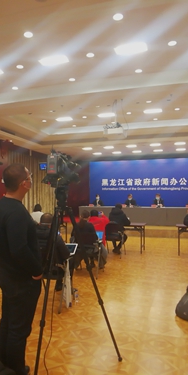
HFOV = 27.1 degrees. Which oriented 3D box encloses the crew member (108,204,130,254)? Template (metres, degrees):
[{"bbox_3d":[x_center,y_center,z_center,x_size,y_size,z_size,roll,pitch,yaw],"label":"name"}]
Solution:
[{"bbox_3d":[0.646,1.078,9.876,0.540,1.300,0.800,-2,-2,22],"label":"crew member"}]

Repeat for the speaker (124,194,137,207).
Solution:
[{"bbox_3d":[1.486,0.893,15.735,0.520,1.240,0.700,0,-1,14],"label":"speaker"}]

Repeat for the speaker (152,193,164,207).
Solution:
[{"bbox_3d":[2.742,0.918,16.581,0.520,1.300,0.750,-2,-1,14],"label":"speaker"}]

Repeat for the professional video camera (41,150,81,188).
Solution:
[{"bbox_3d":[-0.292,-0.168,3.505,0.250,0.310,0.530,-2,-1,16],"label":"professional video camera"}]

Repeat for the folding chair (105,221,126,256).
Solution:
[{"bbox_3d":[0.530,1.272,9.576,0.500,0.830,0.560,0,-1,14],"label":"folding chair"}]

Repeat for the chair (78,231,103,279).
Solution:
[{"bbox_3d":[-0.066,1.257,7.351,0.570,0.850,0.570,-2,-1,13],"label":"chair"}]

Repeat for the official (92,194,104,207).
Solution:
[{"bbox_3d":[0.185,0.898,15.985,0.520,1.240,0.700,0,-1,14],"label":"official"}]

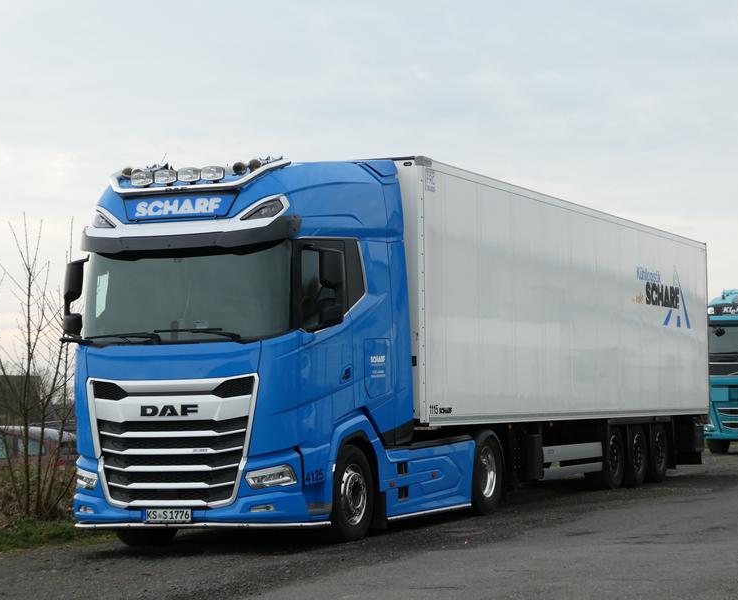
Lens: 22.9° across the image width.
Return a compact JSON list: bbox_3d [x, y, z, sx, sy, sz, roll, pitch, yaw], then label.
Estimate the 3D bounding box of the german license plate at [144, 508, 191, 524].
[{"bbox_3d":[-1.894,2.024,17.131,0.520,0.115,0.020,-2,-3,23],"label":"german license plate"}]

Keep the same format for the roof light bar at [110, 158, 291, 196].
[{"bbox_3d":[-1.724,-1.198,17.742,1.920,0.280,0.580,-2,-3,23],"label":"roof light bar"}]

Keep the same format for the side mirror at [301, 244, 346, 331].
[{"bbox_3d":[-0.382,-0.102,17.241,0.320,0.790,0.260,-2,-3,23],"label":"side mirror"}]

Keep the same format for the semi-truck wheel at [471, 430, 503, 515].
[{"bbox_3d":[1.256,2.053,21.743,0.370,1.000,1.000,-2,-3,23],"label":"semi-truck wheel"}]

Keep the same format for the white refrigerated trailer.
[{"bbox_3d":[2.092,0.779,26.424,2.580,4.000,13.500,-2,-3,23],"label":"white refrigerated trailer"}]

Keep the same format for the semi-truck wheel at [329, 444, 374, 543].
[{"bbox_3d":[-0.279,1.933,18.156,0.340,0.990,0.990,-2,-3,23],"label":"semi-truck wheel"}]

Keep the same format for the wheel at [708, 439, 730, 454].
[{"bbox_3d":[7.713,2.889,40.223,0.350,1.000,1.000,-2,-3,23],"label":"wheel"}]

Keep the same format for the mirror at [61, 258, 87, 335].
[{"bbox_3d":[-2.949,-0.027,18.356,0.310,0.780,0.250,-2,-3,23],"label":"mirror"}]

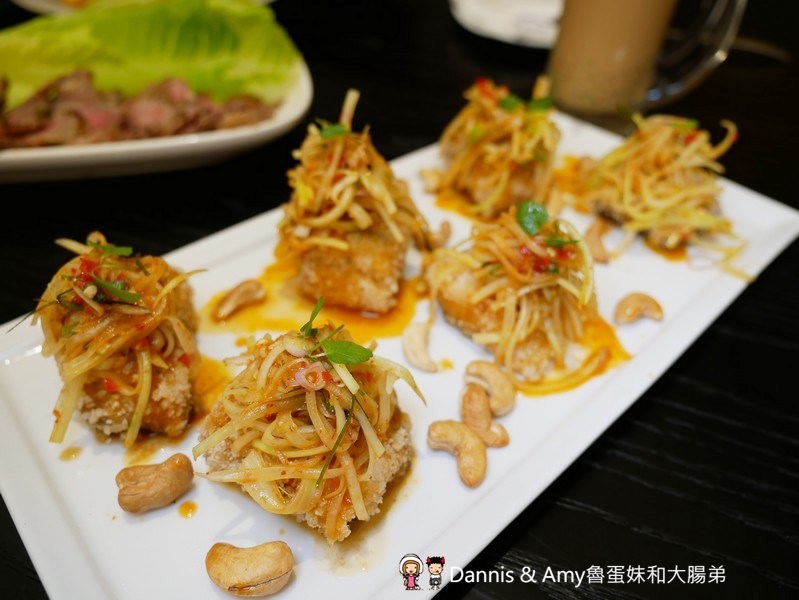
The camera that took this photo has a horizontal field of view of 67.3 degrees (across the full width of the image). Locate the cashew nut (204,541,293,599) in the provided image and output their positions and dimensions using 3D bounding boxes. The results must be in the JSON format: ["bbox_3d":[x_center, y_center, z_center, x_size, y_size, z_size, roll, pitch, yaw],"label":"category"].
[{"bbox_3d":[-0.045,0.080,0.179,0.027,0.015,0.018,1,41,-2],"label":"cashew nut"}]

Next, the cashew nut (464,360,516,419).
[{"bbox_3d":[0.038,0.034,0.239,0.015,0.012,0.027,-16,44,-20],"label":"cashew nut"}]

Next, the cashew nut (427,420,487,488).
[{"bbox_3d":[0.023,0.053,0.216,0.016,0.012,0.028,-22,47,-26],"label":"cashew nut"}]

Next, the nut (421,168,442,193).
[{"bbox_3d":[0.019,-0.071,0.359,0.015,0.012,0.025,-14,44,-18],"label":"nut"}]

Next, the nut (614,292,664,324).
[{"bbox_3d":[0.109,0.004,0.276,0.024,0.013,0.016,-7,42,-11],"label":"nut"}]

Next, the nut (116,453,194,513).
[{"bbox_3d":[-0.081,0.061,0.199,0.027,0.015,0.018,-13,44,-18],"label":"nut"}]

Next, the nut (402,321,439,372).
[{"bbox_3d":[0.008,0.019,0.255,0.013,0.011,0.026,-2,41,-6],"label":"nut"}]

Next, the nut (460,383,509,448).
[{"bbox_3d":[0.031,0.044,0.225,0.015,0.013,0.028,-12,43,-16],"label":"nut"}]

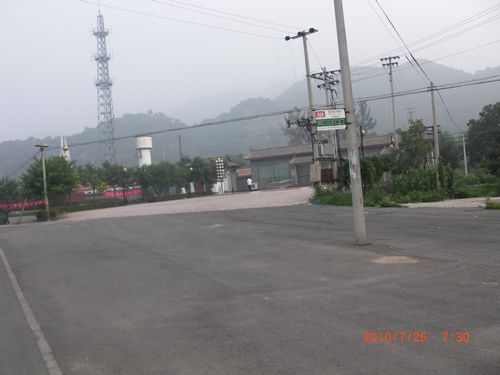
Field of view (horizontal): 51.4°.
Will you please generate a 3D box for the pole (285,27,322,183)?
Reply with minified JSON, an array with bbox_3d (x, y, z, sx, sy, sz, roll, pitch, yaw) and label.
[{"bbox_3d":[3.925,-5.211,34.300,2.400,10.600,0.700,-4,1,33],"label":"pole"}]

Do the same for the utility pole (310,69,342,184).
[{"bbox_3d":[5.620,-4.223,36.300,2.100,8.400,0.800,-4,1,20],"label":"utility pole"}]

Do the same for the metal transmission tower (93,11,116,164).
[{"bbox_3d":[-41.683,-24.808,150.000,6.000,53.000,6.000,-5,1,0],"label":"metal transmission tower"}]

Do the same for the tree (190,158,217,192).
[{"bbox_3d":[-5.219,-1.305,59.000,3.000,4.300,3.000,-4,1,0],"label":"tree"}]

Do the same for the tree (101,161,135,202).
[{"bbox_3d":[-13.505,-0.459,53.000,3.400,4.100,3.200,-5,1,0],"label":"tree"}]

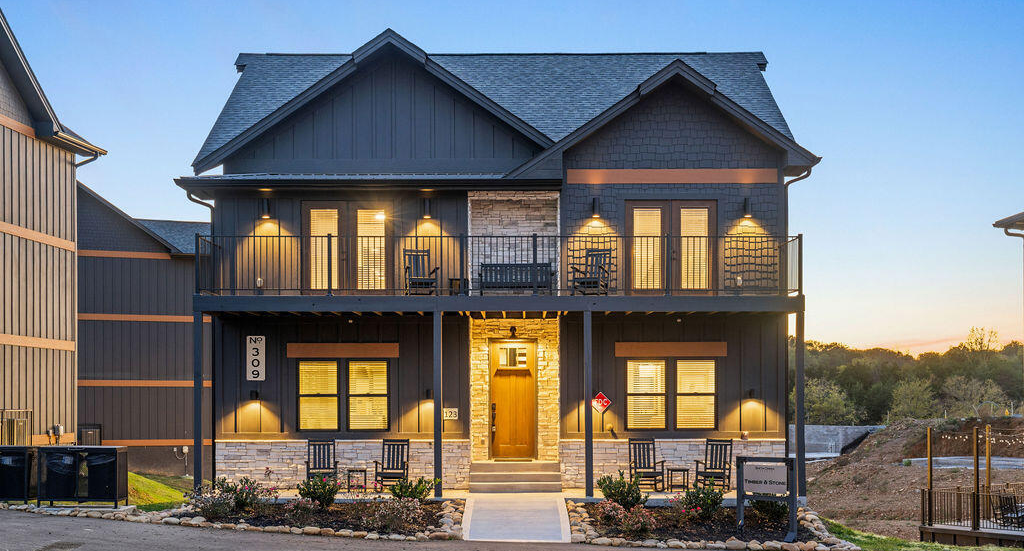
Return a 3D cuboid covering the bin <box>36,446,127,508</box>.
[{"bbox_3d":[-9.050,4.233,25.000,1.700,1.250,0.750,0,-2,0],"label":"bin"}]

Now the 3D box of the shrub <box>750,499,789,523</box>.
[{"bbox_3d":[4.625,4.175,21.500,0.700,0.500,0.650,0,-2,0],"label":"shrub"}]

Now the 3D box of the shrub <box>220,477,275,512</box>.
[{"bbox_3d":[-5.006,4.161,22.700,1.050,0.700,0.950,0,-2,0],"label":"shrub"}]

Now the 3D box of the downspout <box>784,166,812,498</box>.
[{"bbox_3d":[5.851,1.154,24.400,0.560,6.700,0.130,0,-2,0],"label":"downspout"}]

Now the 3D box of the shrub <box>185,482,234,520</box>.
[{"bbox_3d":[-5.393,4.047,21.300,0.880,0.670,0.800,0,-2,0],"label":"shrub"}]

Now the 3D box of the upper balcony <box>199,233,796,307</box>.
[{"bbox_3d":[-0.255,-0.049,23.450,11.550,1.420,1.680,0,-2,0],"label":"upper balcony"}]

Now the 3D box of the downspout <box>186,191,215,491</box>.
[{"bbox_3d":[-6.518,1.360,25.000,0.550,6.300,0.250,0,-2,0],"label":"downspout"}]

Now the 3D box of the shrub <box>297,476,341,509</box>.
[{"bbox_3d":[-3.528,3.977,21.900,0.770,0.580,0.720,0,-2,0],"label":"shrub"}]

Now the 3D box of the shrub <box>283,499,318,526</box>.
[{"bbox_3d":[-3.930,4.394,22.200,0.660,0.500,0.620,0,-2,0],"label":"shrub"}]

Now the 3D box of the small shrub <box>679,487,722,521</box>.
[{"bbox_3d":[3.426,4.131,21.600,0.770,0.660,0.720,0,-2,0],"label":"small shrub"}]

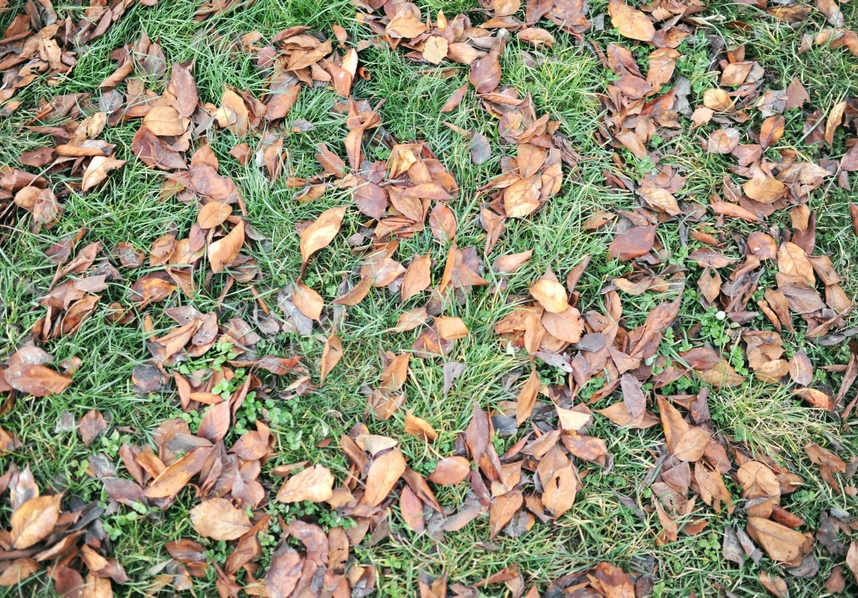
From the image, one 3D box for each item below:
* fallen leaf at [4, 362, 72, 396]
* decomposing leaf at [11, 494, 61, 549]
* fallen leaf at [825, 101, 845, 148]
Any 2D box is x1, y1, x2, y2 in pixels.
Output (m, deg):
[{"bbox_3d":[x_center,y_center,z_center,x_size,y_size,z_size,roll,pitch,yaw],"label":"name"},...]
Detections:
[{"bbox_3d":[-0.619,0.128,1.377,0.111,0.020,0.051,7,63,4],"label":"fallen leaf"},{"bbox_3d":[-0.575,0.323,1.278,0.062,0.020,0.097,33,68,15],"label":"decomposing leaf"},{"bbox_3d":[0.747,-0.319,1.599,0.024,0.025,0.114,24,67,11],"label":"fallen leaf"}]

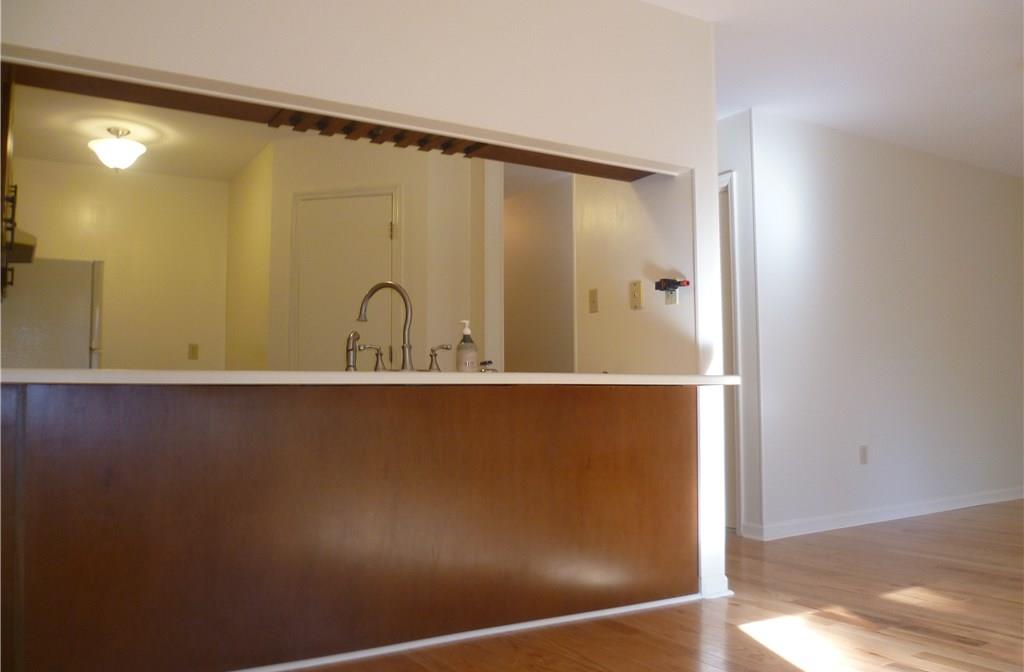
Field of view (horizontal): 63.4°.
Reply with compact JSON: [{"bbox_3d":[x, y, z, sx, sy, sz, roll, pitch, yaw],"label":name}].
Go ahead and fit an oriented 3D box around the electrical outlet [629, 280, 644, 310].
[{"bbox_3d":[0.571,-0.181,3.764,0.015,0.127,0.078,2,-5,-30],"label":"electrical outlet"}]

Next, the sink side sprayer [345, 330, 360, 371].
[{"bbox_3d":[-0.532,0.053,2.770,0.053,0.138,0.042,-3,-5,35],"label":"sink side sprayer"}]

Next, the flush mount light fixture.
[{"bbox_3d":[-2.381,-1.118,5.007,0.350,0.248,0.350,2,-5,-30],"label":"flush mount light fixture"}]

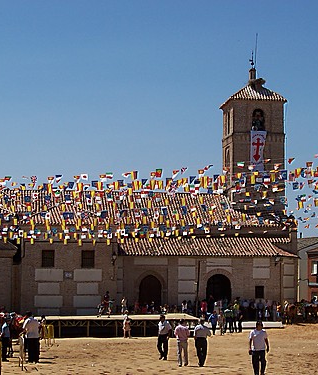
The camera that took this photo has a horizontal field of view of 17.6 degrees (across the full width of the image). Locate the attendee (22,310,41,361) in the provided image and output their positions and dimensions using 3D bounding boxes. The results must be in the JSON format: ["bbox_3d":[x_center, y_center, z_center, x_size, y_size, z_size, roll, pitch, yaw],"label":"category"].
[{"bbox_3d":[-4.390,5.178,35.421,0.600,1.750,0.420,2,-5,-14],"label":"attendee"}]

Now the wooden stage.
[{"bbox_3d":[-2.764,8.439,63.020,9.730,1.030,8.000,1,-5,-4],"label":"wooden stage"}]

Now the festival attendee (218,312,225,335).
[{"bbox_3d":[3.886,8.404,63.447,0.420,1.480,0.330,2,-5,-14],"label":"festival attendee"}]

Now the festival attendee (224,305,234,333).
[{"bbox_3d":[4.279,8.086,63.135,0.500,1.730,0.350,3,-5,-30],"label":"festival attendee"}]

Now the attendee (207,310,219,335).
[{"bbox_3d":[3.344,8.279,62.665,0.450,1.480,0.350,2,-5,-14],"label":"attendee"}]

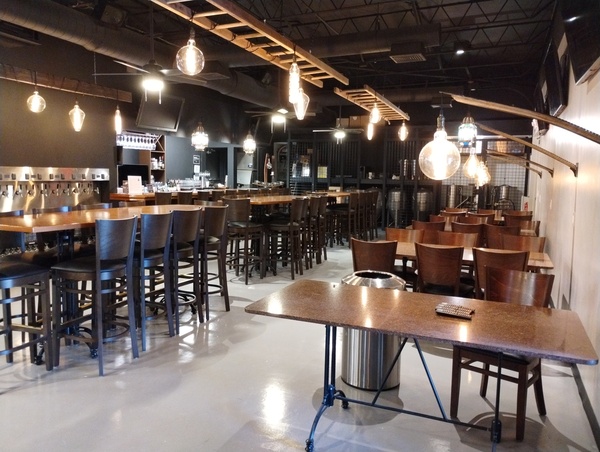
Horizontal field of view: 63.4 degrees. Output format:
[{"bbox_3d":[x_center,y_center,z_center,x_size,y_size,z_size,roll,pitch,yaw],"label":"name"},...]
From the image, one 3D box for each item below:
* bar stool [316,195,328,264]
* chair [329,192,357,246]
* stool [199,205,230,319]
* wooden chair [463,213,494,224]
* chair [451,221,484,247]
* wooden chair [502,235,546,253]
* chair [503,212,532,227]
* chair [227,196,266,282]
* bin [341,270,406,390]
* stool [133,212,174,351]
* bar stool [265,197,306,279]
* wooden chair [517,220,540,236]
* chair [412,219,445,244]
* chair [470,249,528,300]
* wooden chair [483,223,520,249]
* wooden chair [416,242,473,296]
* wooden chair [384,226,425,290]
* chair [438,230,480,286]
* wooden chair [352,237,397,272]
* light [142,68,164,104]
[{"bbox_3d":[0.207,0.042,8.373,0.504,1.126,0.433,3,6,23],"label":"bar stool"},{"bbox_3d":[0.920,-0.126,10.191,0.504,1.126,0.433,3,6,23],"label":"chair"},{"bbox_3d":[-1.032,0.356,5.041,0.490,1.118,0.430,3,6,23],"label":"stool"},{"bbox_3d":[3.099,0.207,8.317,0.430,0.865,0.470,3,6,23],"label":"wooden chair"},{"bbox_3d":[2.330,0.375,6.696,0.433,0.855,0.490,4,6,29],"label":"chair"},{"bbox_3d":[2.198,0.545,4.823,0.430,0.865,0.470,3,6,24],"label":"wooden chair"},{"bbox_3d":[3.635,0.229,8.158,0.430,0.865,0.470,3,6,23],"label":"chair"},{"bbox_3d":[-0.786,0.193,6.684,0.433,1.126,0.504,3,6,23],"label":"chair"},{"bbox_3d":[0.514,0.716,3.448,0.449,0.757,0.449,3,6,23],"label":"bin"},{"bbox_3d":[-1.383,0.431,4.168,0.504,1.126,0.433,3,6,23],"label":"stool"},{"bbox_3d":[-0.211,0.168,7.029,0.504,1.126,0.433,3,6,23],"label":"bar stool"},{"bbox_3d":[3.189,0.361,6.973,0.433,0.855,0.490,3,6,25],"label":"wooden chair"},{"bbox_3d":[1.772,0.359,6.634,0.430,0.865,0.470,3,6,22],"label":"chair"},{"bbox_3d":[1.734,0.610,4.215,0.433,0.855,0.490,4,6,26],"label":"chair"},{"bbox_3d":[2.575,0.409,6.233,0.430,0.865,0.470,3,6,23],"label":"wooden chair"},{"bbox_3d":[1.277,0.578,4.387,0.430,0.865,0.470,4,6,26],"label":"wooden chair"},{"bbox_3d":[1.112,0.482,5.422,0.433,0.855,0.490,3,6,23],"label":"wooden chair"},{"bbox_3d":[1.595,0.518,5.025,0.430,0.865,0.470,3,6,23],"label":"chair"},{"bbox_3d":[0.744,0.543,4.669,0.430,0.865,0.470,3,6,21],"label":"wooden chair"},{"bbox_3d":[-1.688,-1.607,5.600,0.250,0.410,0.250,3,6,23],"label":"light"}]

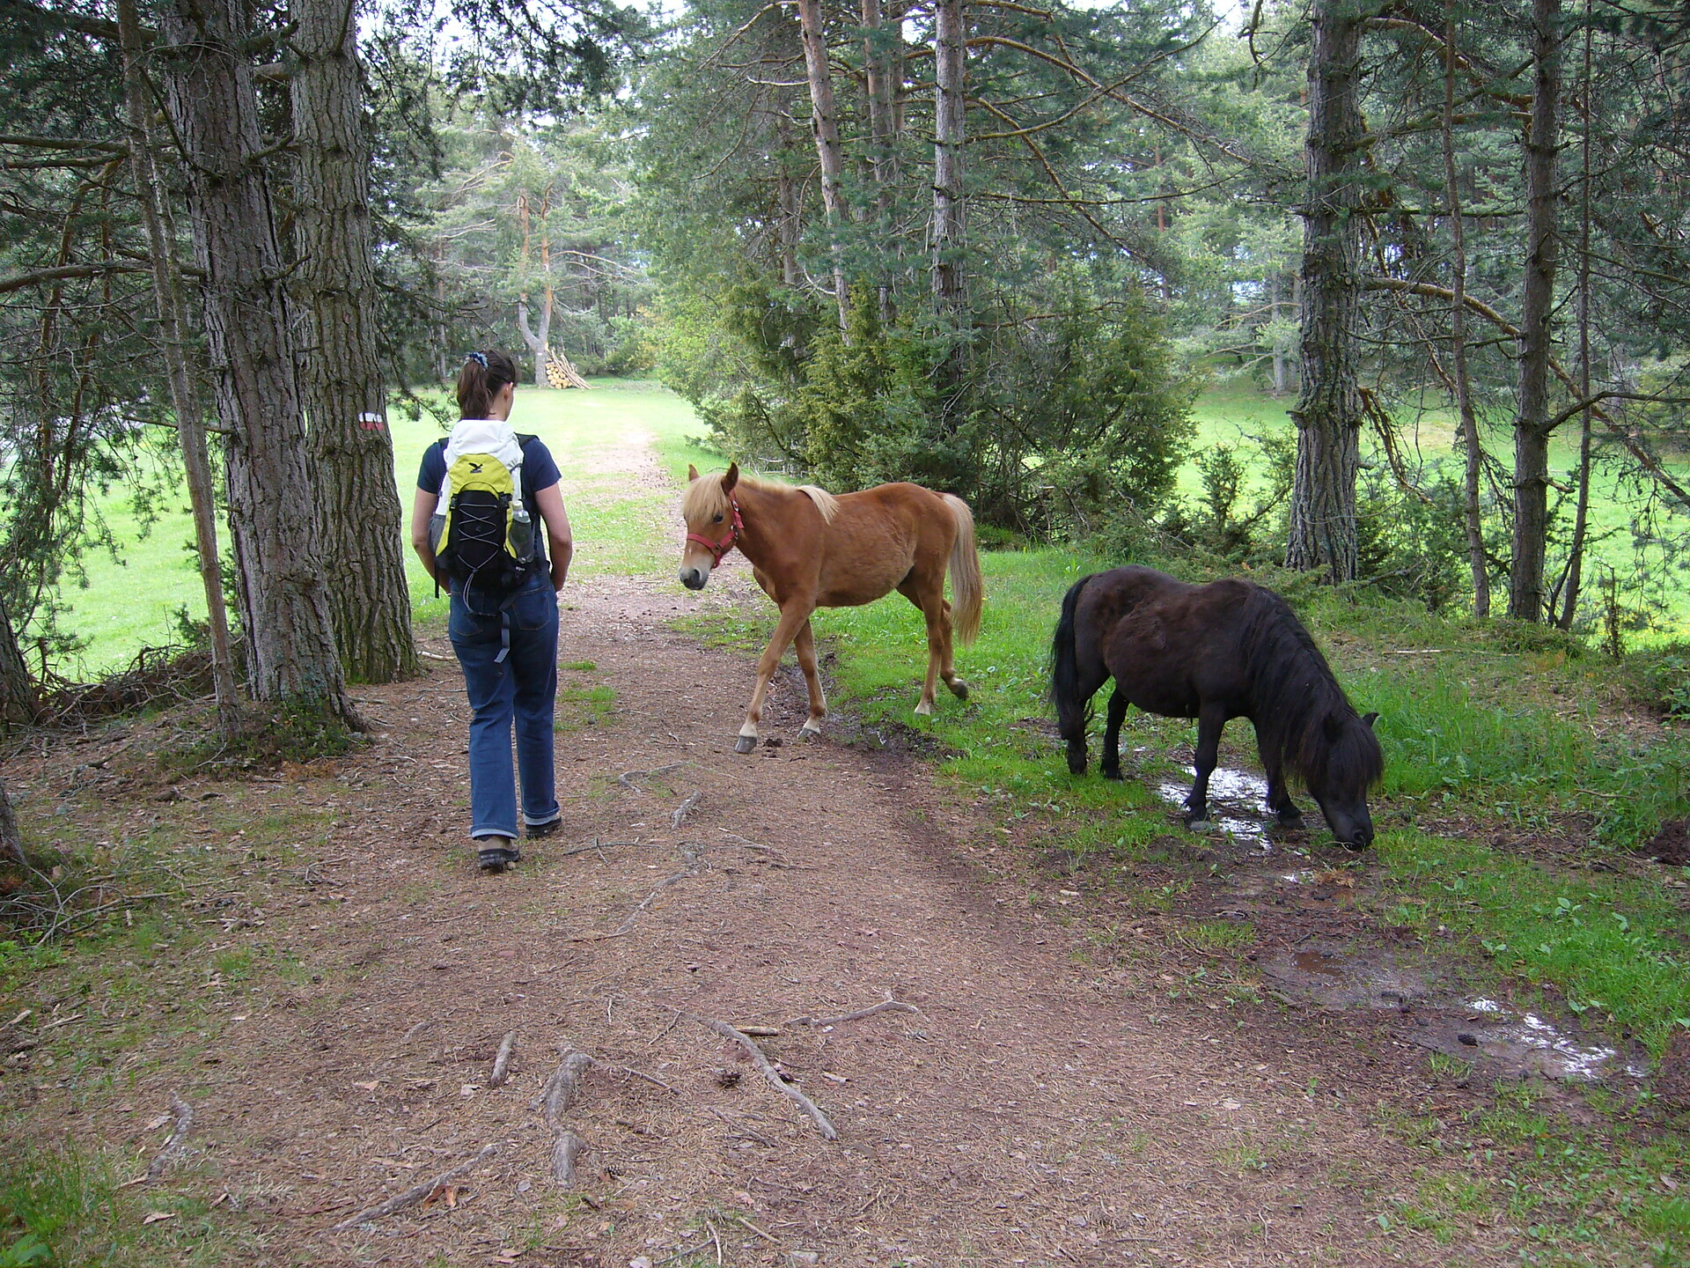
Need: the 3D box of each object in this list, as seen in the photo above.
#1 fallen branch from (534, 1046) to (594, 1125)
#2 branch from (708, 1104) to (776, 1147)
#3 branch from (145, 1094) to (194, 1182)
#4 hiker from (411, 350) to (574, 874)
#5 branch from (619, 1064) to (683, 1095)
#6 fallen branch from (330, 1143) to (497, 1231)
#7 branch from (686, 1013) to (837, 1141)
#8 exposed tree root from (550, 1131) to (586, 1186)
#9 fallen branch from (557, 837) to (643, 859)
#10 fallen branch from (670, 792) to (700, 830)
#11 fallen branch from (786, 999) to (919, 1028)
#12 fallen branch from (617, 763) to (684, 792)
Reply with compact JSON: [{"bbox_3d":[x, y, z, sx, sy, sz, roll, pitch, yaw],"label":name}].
[{"bbox_3d":[-0.643,1.015,3.838,0.083,0.060,0.387,0,9,3],"label":"fallen branch"},{"bbox_3d":[-0.224,1.058,3.670,0.017,0.020,0.253,-8,12,-38],"label":"branch"},{"bbox_3d":[-1.438,1.068,3.653,0.066,0.035,0.431,-3,10,-15],"label":"branch"},{"bbox_3d":[-1.145,-0.086,5.611,0.510,1.665,0.520,-2,9,-7],"label":"hiker"},{"bbox_3d":[-0.444,1.021,3.906,0.222,0.020,0.013,8,13,44],"label":"branch"},{"bbox_3d":[-0.845,1.100,3.411,0.030,0.035,0.436,6,11,34],"label":"fallen branch"},{"bbox_3d":[-0.182,1.001,3.949,0.088,0.040,0.809,-6,11,-28],"label":"branch"},{"bbox_3d":[-0.572,1.073,3.509,0.046,0.050,0.252,-2,9,-6],"label":"exposed tree root"},{"bbox_3d":[-0.819,0.720,5.739,0.283,0.025,0.069,-4,10,-21],"label":"fallen branch"},{"bbox_3d":[-0.588,0.637,6.159,0.063,0.045,0.494,0,9,7],"label":"fallen branch"},{"bbox_3d":[0.013,0.949,4.279,0.348,0.030,0.131,-2,9,-7],"label":"fallen branch"},{"bbox_3d":[-0.786,0.558,6.698,0.165,0.030,0.467,2,10,16],"label":"fallen branch"}]

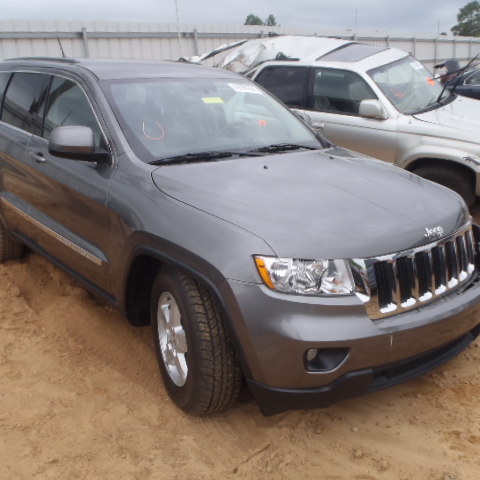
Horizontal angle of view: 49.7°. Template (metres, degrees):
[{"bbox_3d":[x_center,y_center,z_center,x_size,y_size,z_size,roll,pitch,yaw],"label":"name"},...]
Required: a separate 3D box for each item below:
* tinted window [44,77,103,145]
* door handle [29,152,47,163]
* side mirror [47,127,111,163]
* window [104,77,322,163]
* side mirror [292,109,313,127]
[{"bbox_3d":[-0.970,-0.765,3.063,0.090,0.420,0.950,7,8,-43],"label":"tinted window"},{"bbox_3d":[-1.297,-0.523,3.318,0.060,0.050,0.240,-13,21,-39],"label":"door handle"},{"bbox_3d":[-0.908,-0.529,2.825,0.260,0.200,0.220,-13,21,-39],"label":"side mirror"},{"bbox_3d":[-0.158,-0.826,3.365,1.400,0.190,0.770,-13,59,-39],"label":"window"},{"bbox_3d":[0.504,-0.927,4.058,0.260,0.200,0.210,-13,21,-39],"label":"side mirror"}]

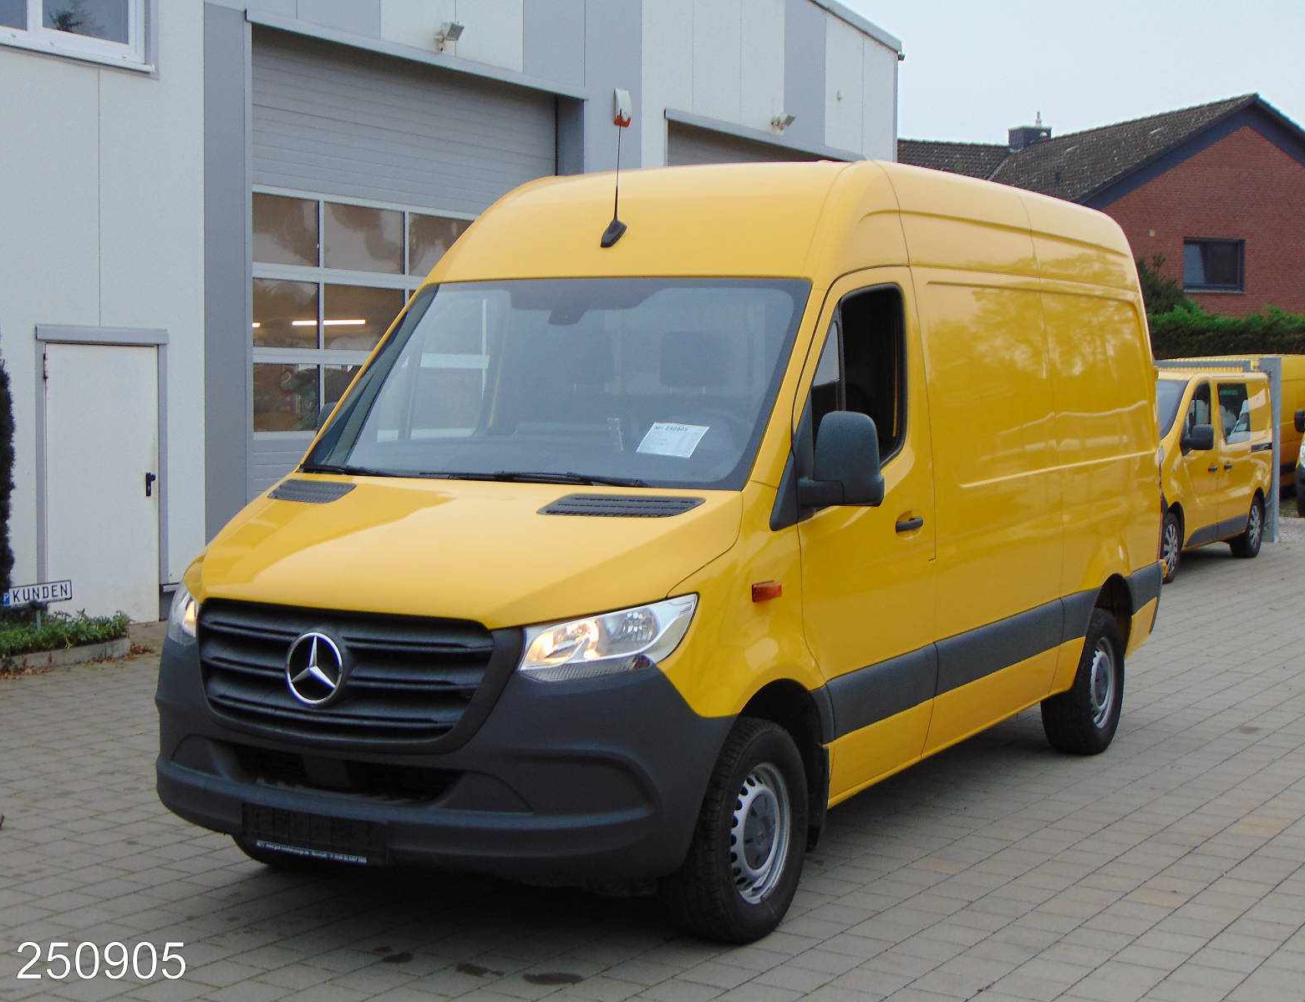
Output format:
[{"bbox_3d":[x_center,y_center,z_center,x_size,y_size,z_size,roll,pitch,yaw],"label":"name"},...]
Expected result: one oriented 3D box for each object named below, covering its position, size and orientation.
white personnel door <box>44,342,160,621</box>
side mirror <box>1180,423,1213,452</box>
[{"bbox_3d":[-3.881,-0.086,13.597,0.070,2.000,1.000,2,3,33],"label":"white personnel door"},{"bbox_3d":[4.880,-0.572,17.300,0.250,0.270,0.170,2,4,30],"label":"side mirror"}]

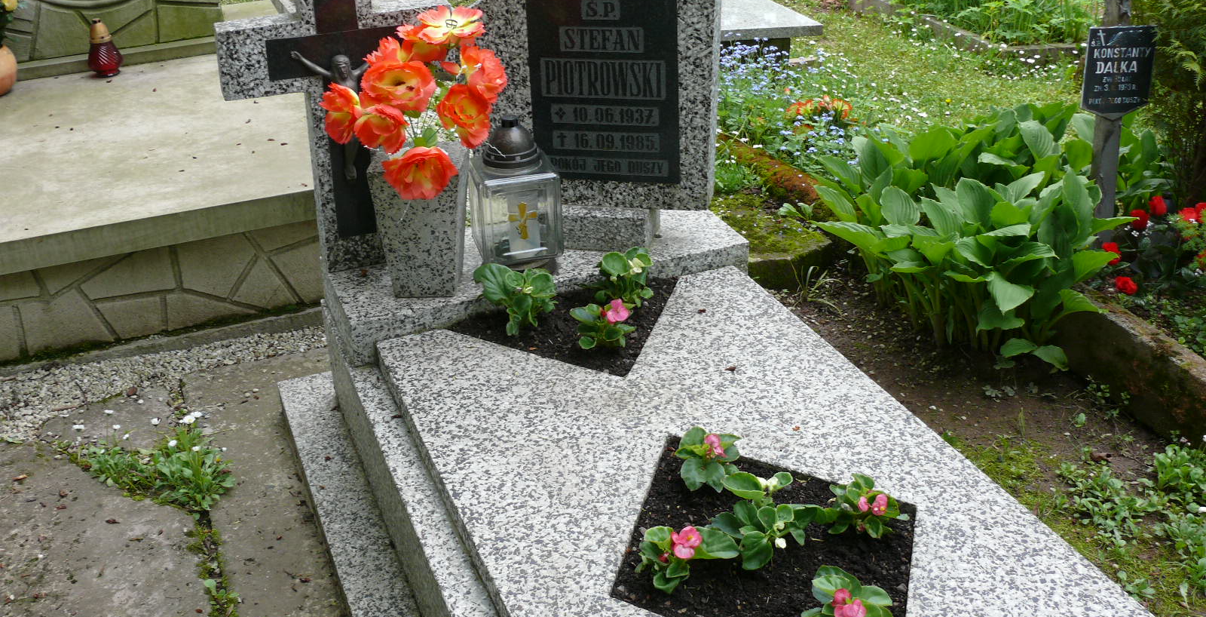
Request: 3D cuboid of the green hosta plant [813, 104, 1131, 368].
[{"bbox_3d":[0.855,-0.165,2.840,0.700,0.440,0.620,6,26,17],"label":"green hosta plant"}]

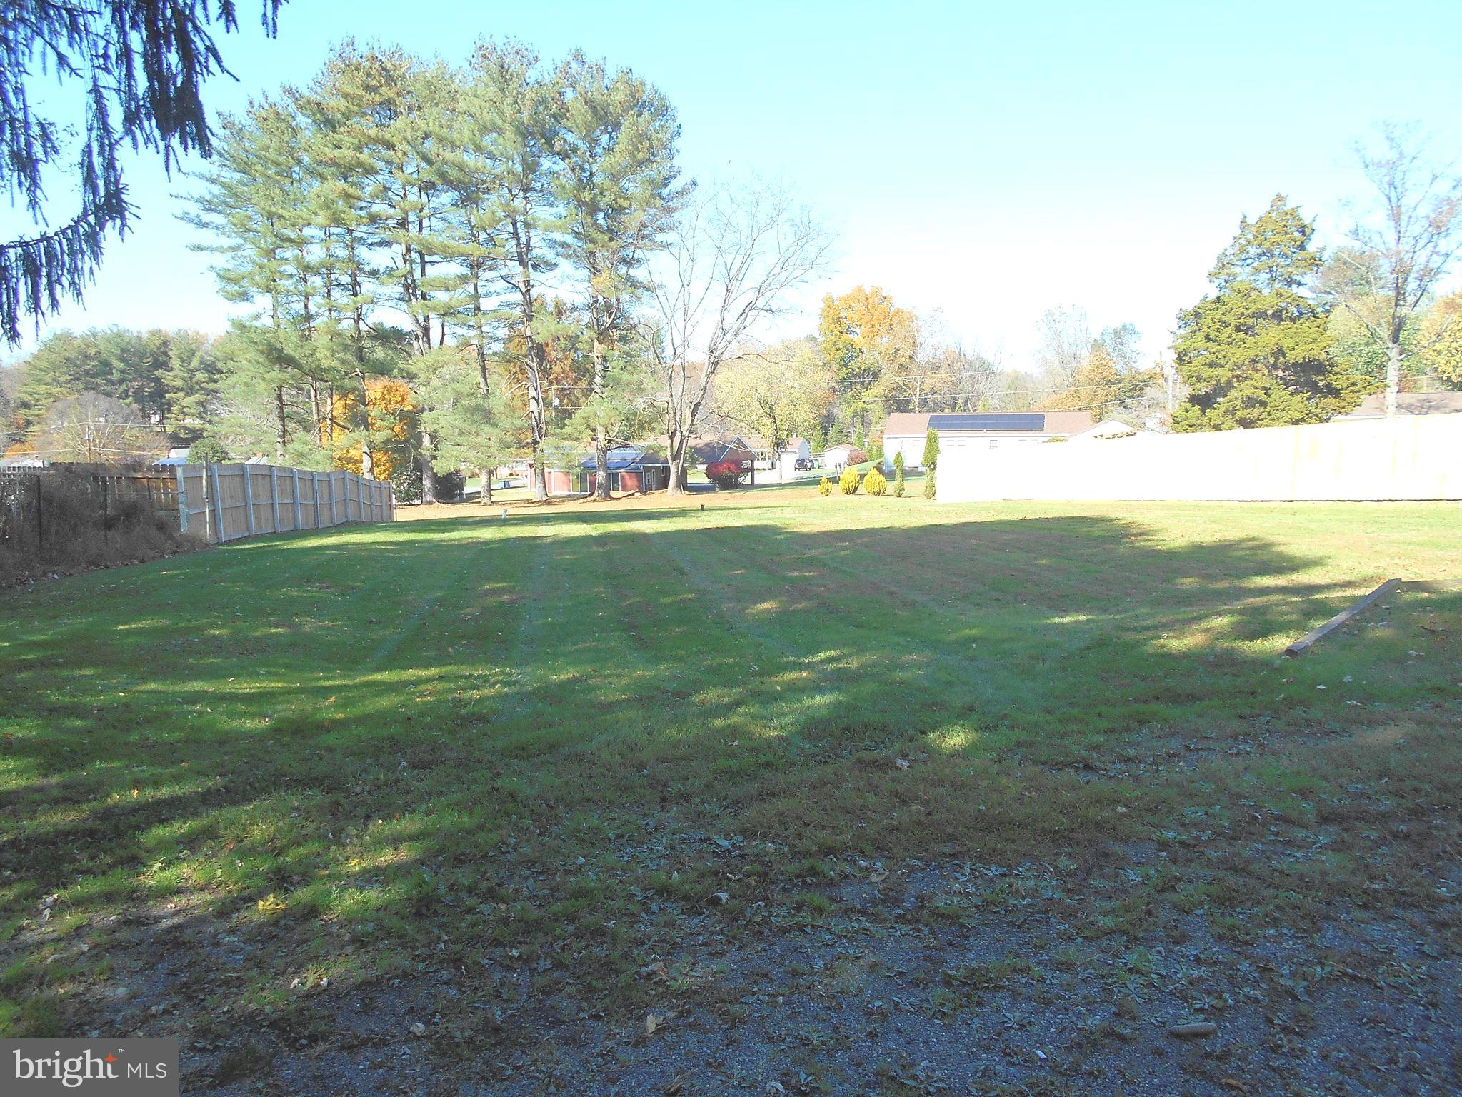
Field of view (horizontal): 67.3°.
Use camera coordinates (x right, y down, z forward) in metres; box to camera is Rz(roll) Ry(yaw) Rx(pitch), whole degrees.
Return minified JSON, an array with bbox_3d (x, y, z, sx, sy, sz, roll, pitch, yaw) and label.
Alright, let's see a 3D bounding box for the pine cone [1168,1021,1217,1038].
[{"bbox_3d":[1.270,1.327,3.030,0.142,0.036,0.038,-2,5,-10],"label":"pine cone"}]

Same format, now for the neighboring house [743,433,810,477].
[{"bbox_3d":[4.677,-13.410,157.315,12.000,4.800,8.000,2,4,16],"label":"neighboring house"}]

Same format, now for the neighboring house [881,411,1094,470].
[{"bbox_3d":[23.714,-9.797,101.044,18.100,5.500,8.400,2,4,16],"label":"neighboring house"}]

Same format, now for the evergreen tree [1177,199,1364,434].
[{"bbox_3d":[25.456,-10.211,52.460,9.000,13.000,8.800,0,4,0],"label":"evergreen tree"}]

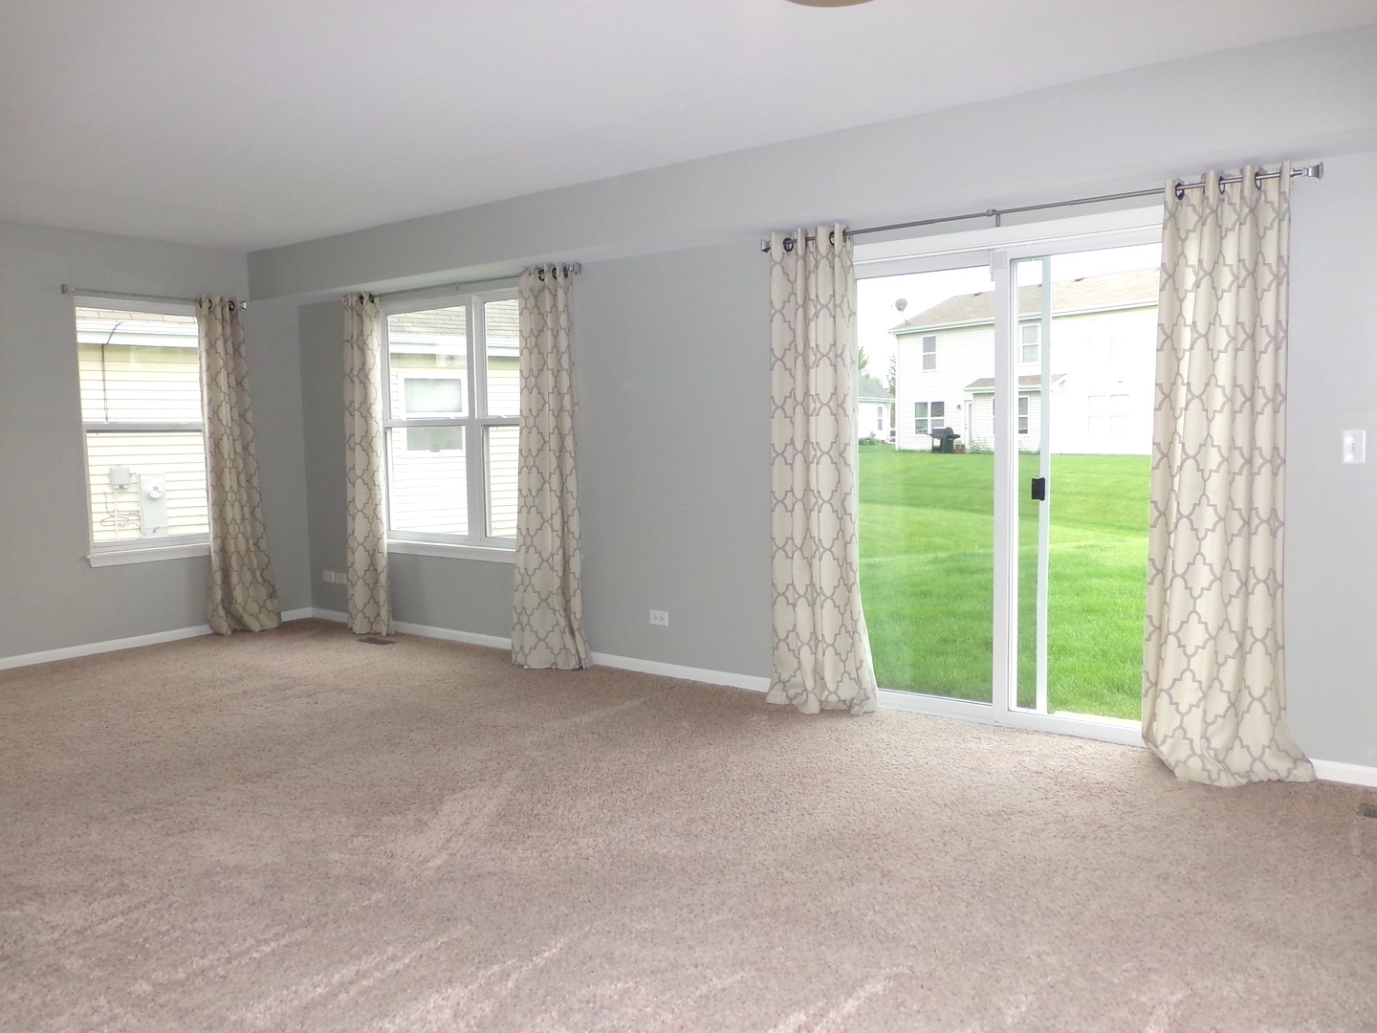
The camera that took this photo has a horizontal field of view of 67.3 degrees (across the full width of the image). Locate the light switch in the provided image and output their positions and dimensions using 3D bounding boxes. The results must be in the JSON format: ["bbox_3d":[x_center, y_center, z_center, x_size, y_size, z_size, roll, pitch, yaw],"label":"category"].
[{"bbox_3d":[2.264,-0.234,3.518,0.071,0.114,0.012,3,6,36],"label":"light switch"}]

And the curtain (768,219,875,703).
[{"bbox_3d":[0.575,-0.201,4.614,0.510,2.136,0.190,3,6,36],"label":"curtain"}]

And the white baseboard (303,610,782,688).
[{"bbox_3d":[-1.084,0.746,6.069,3.855,0.065,0.016,3,6,36],"label":"white baseboard"}]

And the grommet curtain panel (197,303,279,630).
[{"bbox_3d":[-2.901,-0.313,6.652,0.160,2.138,0.390,3,6,36],"label":"grommet curtain panel"}]

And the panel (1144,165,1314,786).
[{"bbox_3d":[1.903,-0.141,3.625,0.525,2.136,0.220,3,6,36],"label":"panel"}]

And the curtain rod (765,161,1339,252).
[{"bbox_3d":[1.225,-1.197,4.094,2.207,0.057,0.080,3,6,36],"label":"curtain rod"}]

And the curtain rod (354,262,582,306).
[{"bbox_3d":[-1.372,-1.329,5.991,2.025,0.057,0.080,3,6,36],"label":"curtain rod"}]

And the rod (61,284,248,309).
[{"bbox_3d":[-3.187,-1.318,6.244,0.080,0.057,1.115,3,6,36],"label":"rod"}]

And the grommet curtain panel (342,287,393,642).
[{"bbox_3d":[-2.040,-0.318,6.550,0.380,2.138,0.150,3,6,36],"label":"grommet curtain panel"}]

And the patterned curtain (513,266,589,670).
[{"bbox_3d":[-0.745,-0.258,5.579,0.440,2.136,0.190,3,6,36],"label":"patterned curtain"}]

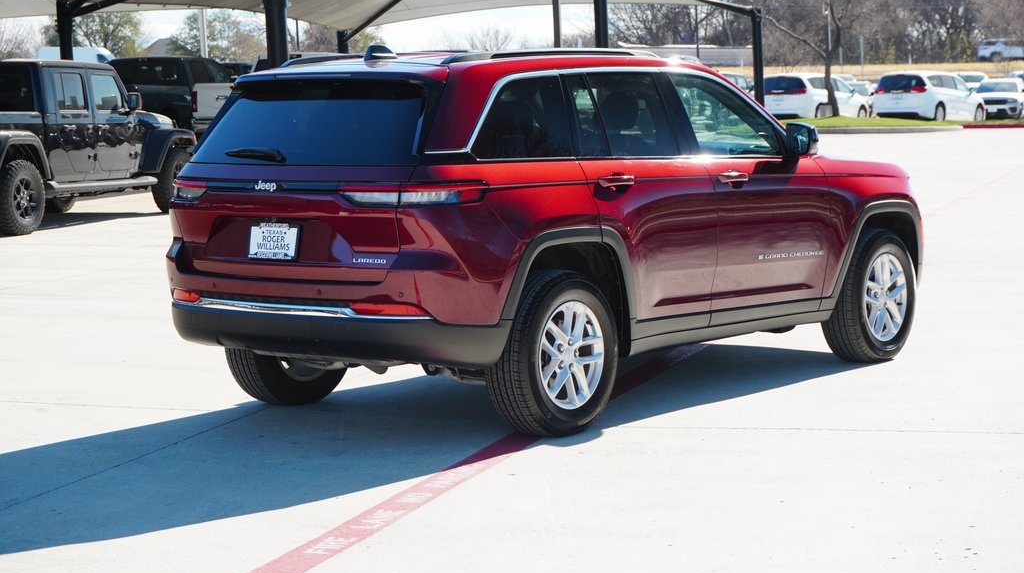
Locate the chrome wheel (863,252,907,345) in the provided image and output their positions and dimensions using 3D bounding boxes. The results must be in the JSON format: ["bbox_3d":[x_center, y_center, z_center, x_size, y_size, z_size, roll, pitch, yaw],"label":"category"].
[{"bbox_3d":[2.067,0.058,11.897,0.200,0.500,0.500,4,7,39],"label":"chrome wheel"}]

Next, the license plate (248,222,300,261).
[{"bbox_3d":[-1.083,-0.205,9.401,0.304,0.160,0.025,3,-1,38],"label":"license plate"}]

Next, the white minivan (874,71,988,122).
[{"bbox_3d":[14.109,-6.380,69.580,2.020,1.760,5.170,3,7,37],"label":"white minivan"}]

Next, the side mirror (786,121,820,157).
[{"bbox_3d":[1.554,-0.784,11.026,0.205,0.185,0.160,4,7,39],"label":"side mirror"}]

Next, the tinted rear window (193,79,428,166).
[{"bbox_3d":[-0.918,-0.761,9.577,1.430,0.440,0.100,3,-28,38],"label":"tinted rear window"}]

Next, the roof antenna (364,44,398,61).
[{"bbox_3d":[-0.609,-1.108,9.841,0.070,0.070,0.210,4,7,39],"label":"roof antenna"}]

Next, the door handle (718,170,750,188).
[{"bbox_3d":[1.120,-0.548,10.526,0.060,0.052,0.260,4,7,39],"label":"door handle"}]

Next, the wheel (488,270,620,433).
[{"bbox_3d":[0.188,0.300,9.617,0.265,0.765,0.770,4,7,39],"label":"wheel"}]

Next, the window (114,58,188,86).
[{"bbox_3d":[-6.465,-3.808,37.000,1.500,0.460,0.100,1,-3,19],"label":"window"}]

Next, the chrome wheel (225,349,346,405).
[{"bbox_3d":[-1.145,0.229,10.746,0.265,0.775,0.775,3,7,38],"label":"chrome wheel"}]

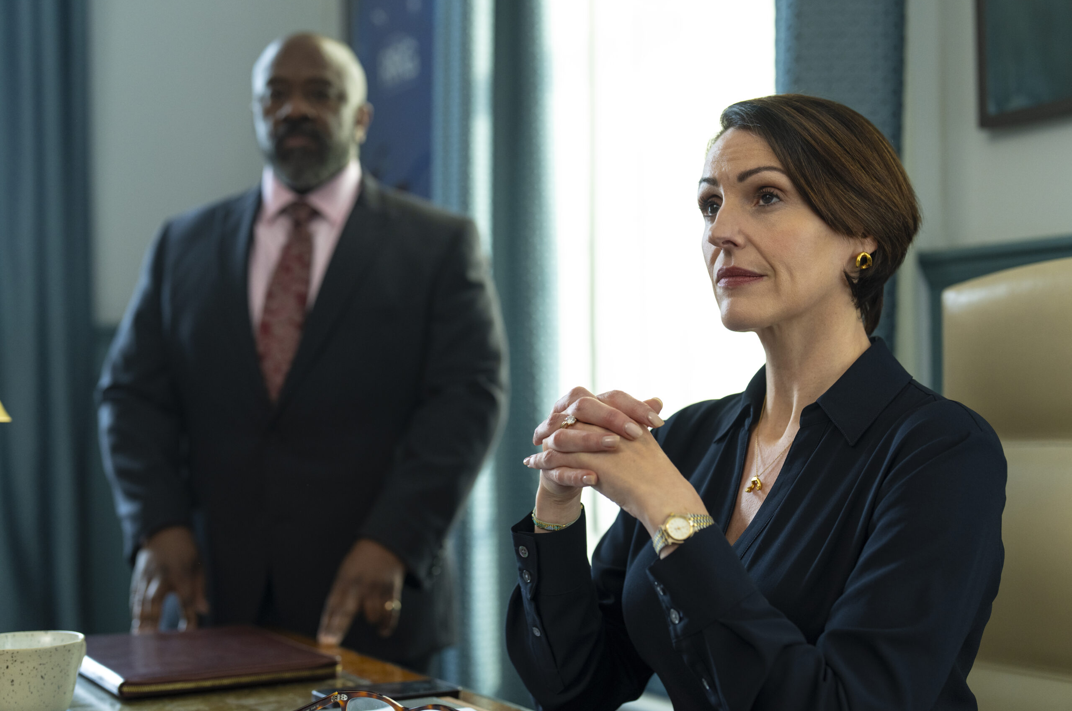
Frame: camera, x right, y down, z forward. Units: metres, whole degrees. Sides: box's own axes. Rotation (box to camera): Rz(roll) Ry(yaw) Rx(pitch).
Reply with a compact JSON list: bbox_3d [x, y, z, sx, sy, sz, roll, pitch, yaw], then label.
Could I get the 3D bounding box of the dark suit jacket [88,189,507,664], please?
[{"bbox_3d":[-0.363,0.095,2.320,0.630,0.760,0.380,0,-1,12],"label":"dark suit jacket"}]

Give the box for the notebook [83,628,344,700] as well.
[{"bbox_3d":[-0.438,0.386,1.899,0.265,0.020,0.330,1,-1,-30],"label":"notebook"}]

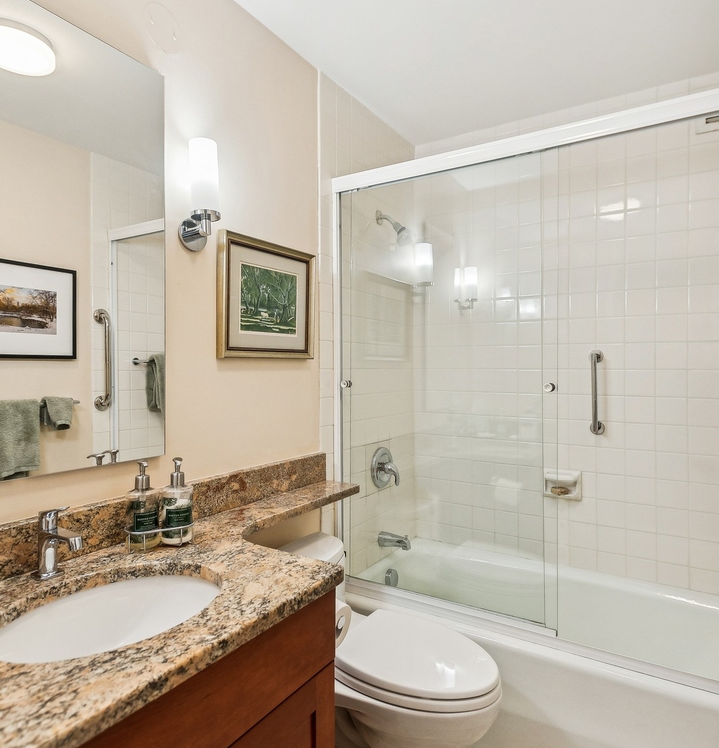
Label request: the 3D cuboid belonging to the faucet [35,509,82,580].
[{"bbox_3d":[-0.601,0.333,1.017,0.133,0.150,0.050,0,0,32],"label":"faucet"}]

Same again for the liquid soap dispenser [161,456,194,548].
[{"bbox_3d":[-0.446,0.303,1.240,0.073,0.200,0.076,0,0,-26],"label":"liquid soap dispenser"}]

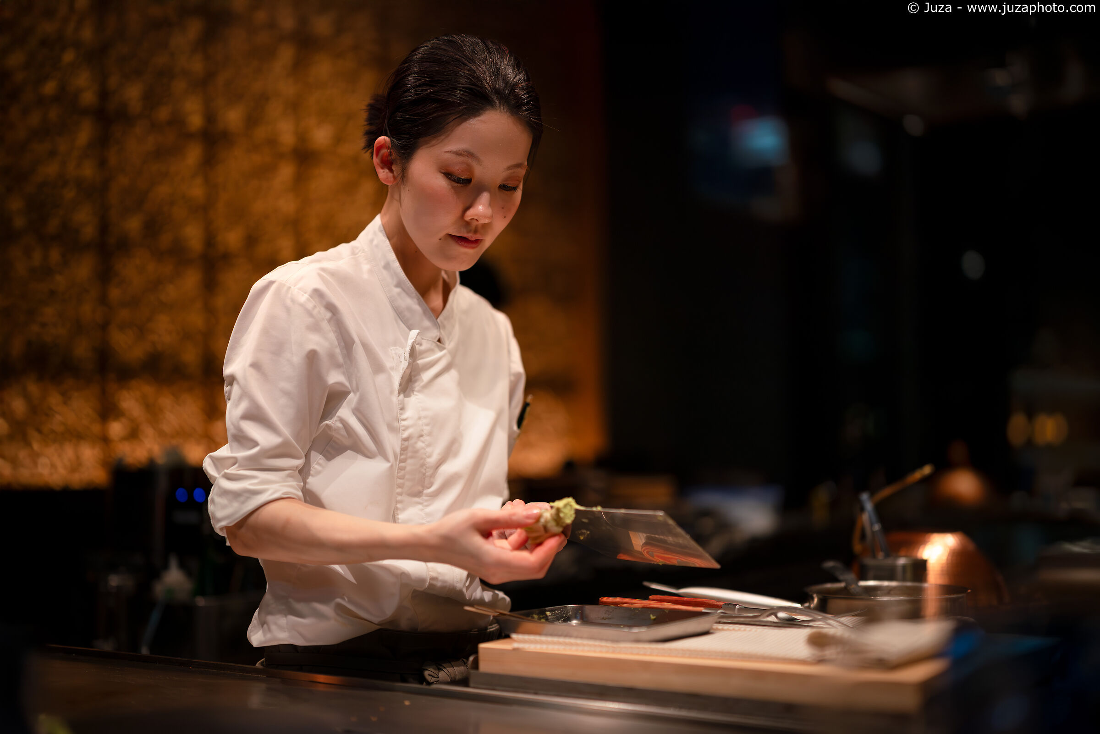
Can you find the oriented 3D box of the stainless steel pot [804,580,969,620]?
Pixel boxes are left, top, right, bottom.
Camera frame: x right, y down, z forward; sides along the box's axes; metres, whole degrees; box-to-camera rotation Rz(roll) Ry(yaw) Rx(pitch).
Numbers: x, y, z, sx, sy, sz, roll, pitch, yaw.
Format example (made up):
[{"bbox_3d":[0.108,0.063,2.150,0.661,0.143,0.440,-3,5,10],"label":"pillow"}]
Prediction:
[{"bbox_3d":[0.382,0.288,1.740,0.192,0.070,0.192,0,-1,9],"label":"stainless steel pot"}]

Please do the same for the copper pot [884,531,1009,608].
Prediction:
[{"bbox_3d":[0.495,0.266,2.000,0.205,0.105,0.205,0,-1,12],"label":"copper pot"}]

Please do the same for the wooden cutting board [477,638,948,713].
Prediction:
[{"bbox_3d":[0.197,0.296,1.590,0.437,0.028,0.330,-1,-1,25],"label":"wooden cutting board"}]

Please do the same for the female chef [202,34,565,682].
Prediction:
[{"bbox_3d":[-0.150,0.435,1.690,0.480,1.580,0.460,1,-1,-44],"label":"female chef"}]

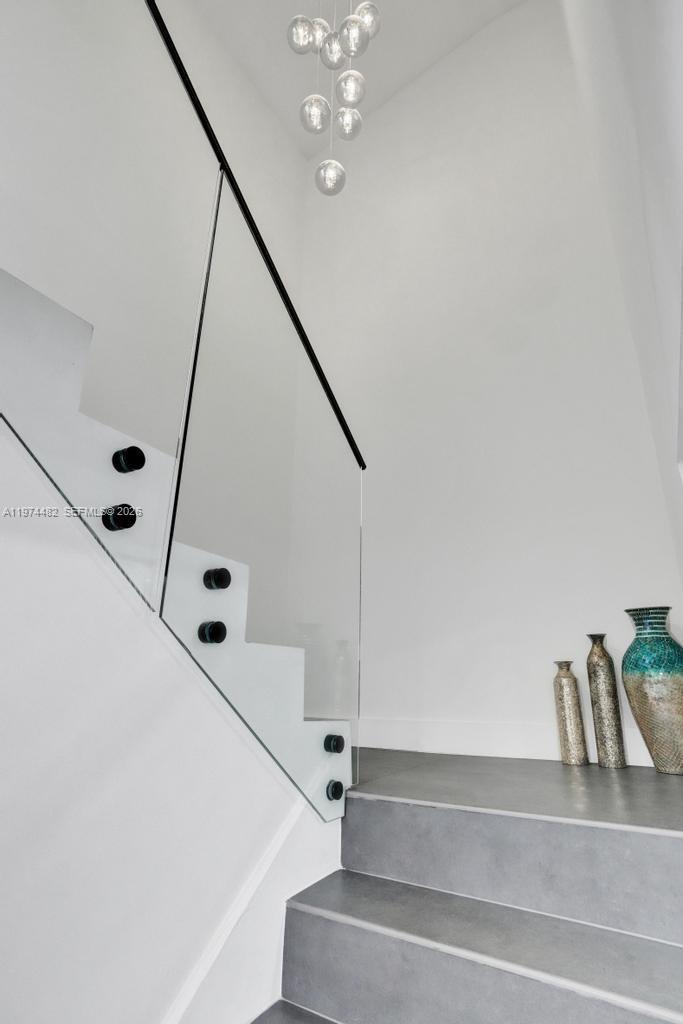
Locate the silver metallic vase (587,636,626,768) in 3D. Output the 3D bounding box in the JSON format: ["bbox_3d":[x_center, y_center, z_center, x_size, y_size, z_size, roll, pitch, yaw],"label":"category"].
[{"bbox_3d":[1.014,0.718,1.762,0.097,0.472,0.097,-11,-24,31],"label":"silver metallic vase"}]

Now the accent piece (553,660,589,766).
[{"bbox_3d":[0.891,0.778,1.779,0.091,0.370,0.091,-11,-24,31],"label":"accent piece"}]

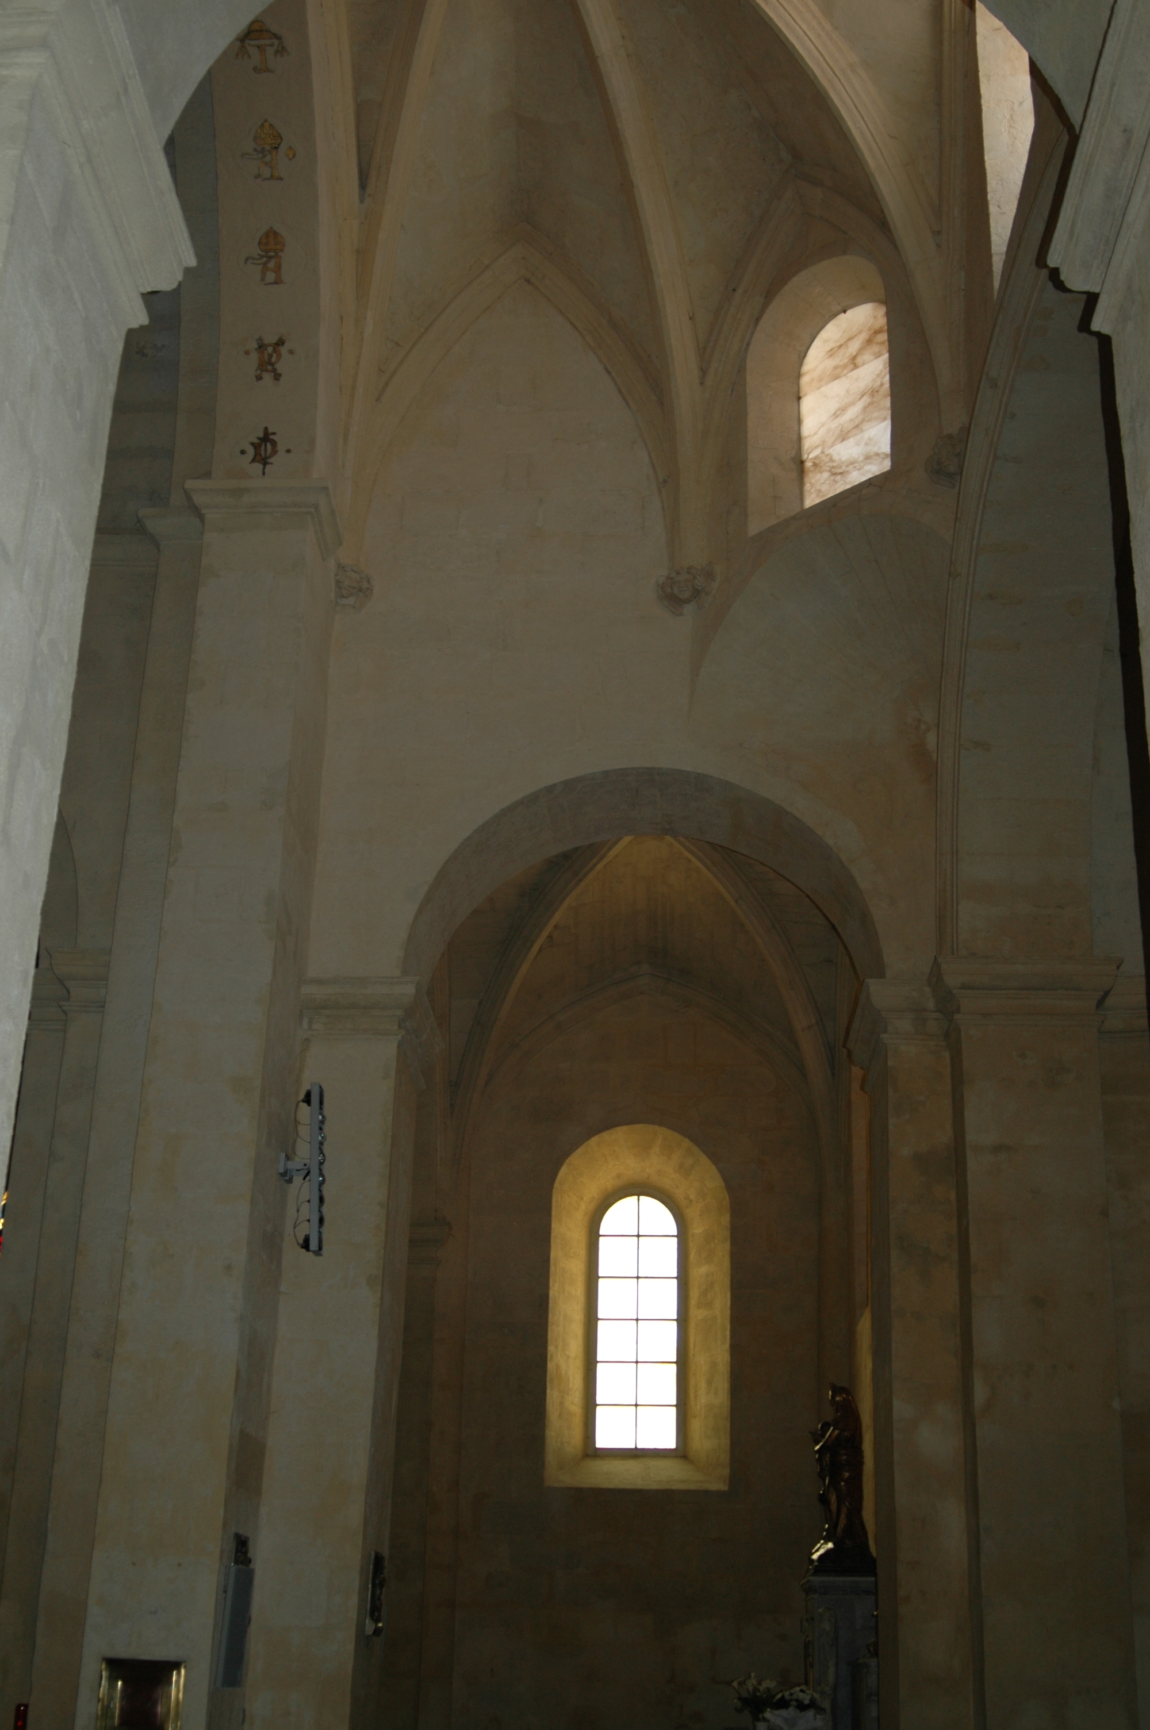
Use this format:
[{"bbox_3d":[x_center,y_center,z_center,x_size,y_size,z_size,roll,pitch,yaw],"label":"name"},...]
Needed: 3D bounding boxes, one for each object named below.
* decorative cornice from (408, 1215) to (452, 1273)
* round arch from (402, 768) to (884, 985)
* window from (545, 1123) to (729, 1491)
[{"bbox_3d":[-1.372,3.516,18.461,0.520,0.513,0.500,1,-21,3],"label":"decorative cornice"},{"bbox_3d":[0.531,0.305,15.146,3.413,1.676,1.360,1,-21,3],"label":"round arch"},{"bbox_3d":[0.645,4.315,19.765,1.720,3.481,0.600,1,-21,3],"label":"window"}]

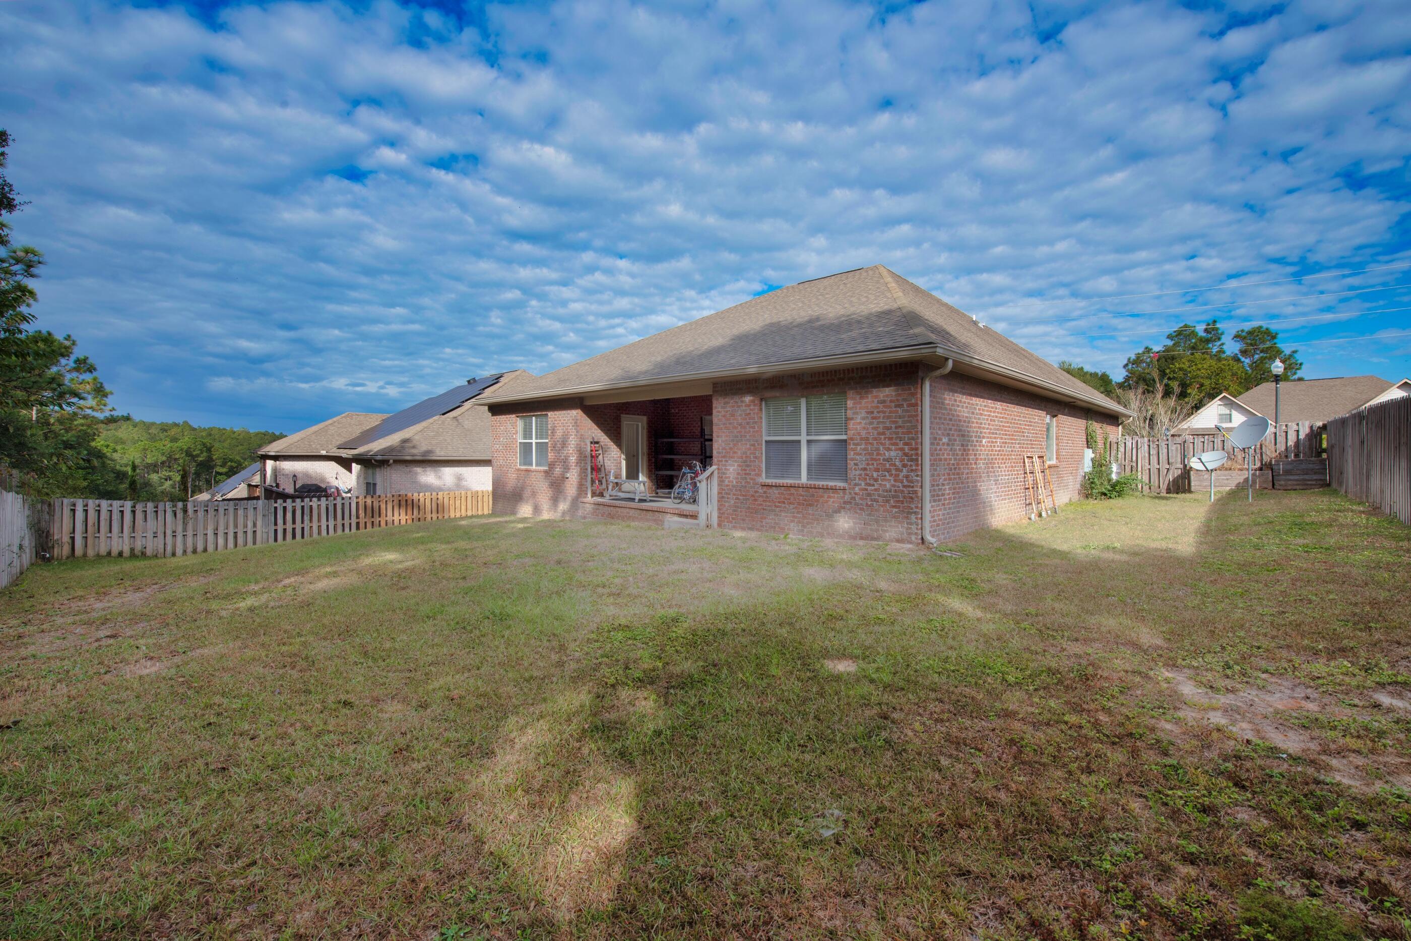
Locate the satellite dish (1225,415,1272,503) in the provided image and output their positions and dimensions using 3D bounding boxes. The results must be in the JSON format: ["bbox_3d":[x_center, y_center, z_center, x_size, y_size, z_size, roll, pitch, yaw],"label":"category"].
[{"bbox_3d":[13.376,-0.287,13.600,0.900,2.170,0.800,0,2,-6],"label":"satellite dish"}]

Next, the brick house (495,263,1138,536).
[{"bbox_3d":[4.368,-2.728,18.961,14.400,7.750,18.500,2,3,44],"label":"brick house"}]

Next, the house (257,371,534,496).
[{"bbox_3d":[-12.920,-1.984,32.945,14.200,7.800,19.500,2,3,44],"label":"house"}]

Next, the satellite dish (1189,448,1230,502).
[{"bbox_3d":[12.488,0.145,13.600,0.620,1.310,0.720,-1,3,-23],"label":"satellite dish"}]

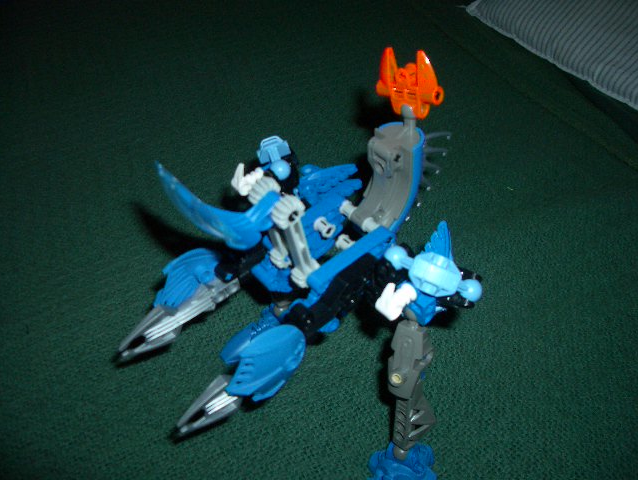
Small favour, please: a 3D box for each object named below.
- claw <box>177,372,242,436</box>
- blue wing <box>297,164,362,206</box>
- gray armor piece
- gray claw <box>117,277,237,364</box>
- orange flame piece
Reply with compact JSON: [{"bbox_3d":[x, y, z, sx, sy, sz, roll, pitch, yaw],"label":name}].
[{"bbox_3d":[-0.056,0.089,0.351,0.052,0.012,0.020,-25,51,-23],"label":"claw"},{"bbox_3d":[0.005,-0.027,0.318,0.031,0.020,0.012,-7,46,-7],"label":"blue wing"},{"bbox_3d":[0.046,0.074,0.324,0.019,0.075,0.019,14,23,35],"label":"gray armor piece"},{"bbox_3d":[-0.085,0.048,0.390,0.082,0.014,0.022,-25,51,-23],"label":"gray claw"},{"bbox_3d":[0.039,-0.067,0.279,0.030,0.028,0.014,18,48,31],"label":"orange flame piece"}]

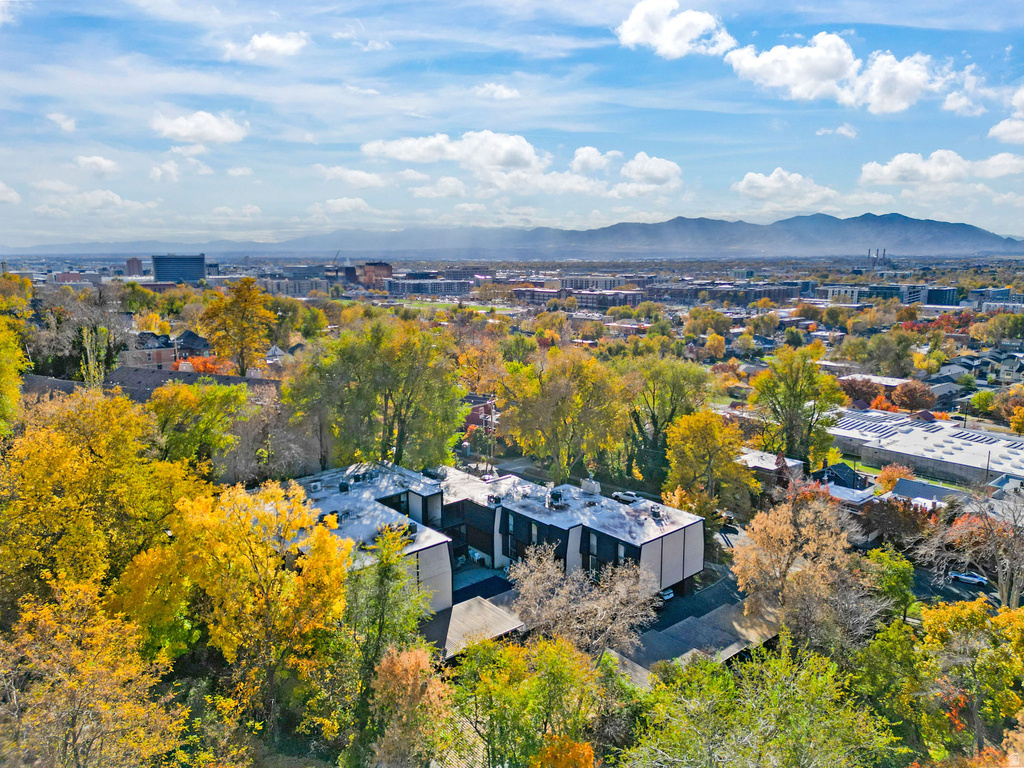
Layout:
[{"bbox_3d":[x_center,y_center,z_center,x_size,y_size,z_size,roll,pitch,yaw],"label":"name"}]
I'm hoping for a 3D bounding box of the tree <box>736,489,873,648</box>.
[{"bbox_3d":[30.810,18.395,74.787,14.713,14.569,13.242,0,10,0],"label":"tree"}]

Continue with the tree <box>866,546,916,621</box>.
[{"bbox_3d":[42.230,22.240,79.010,5.560,8.840,5.560,0,11,0],"label":"tree"}]

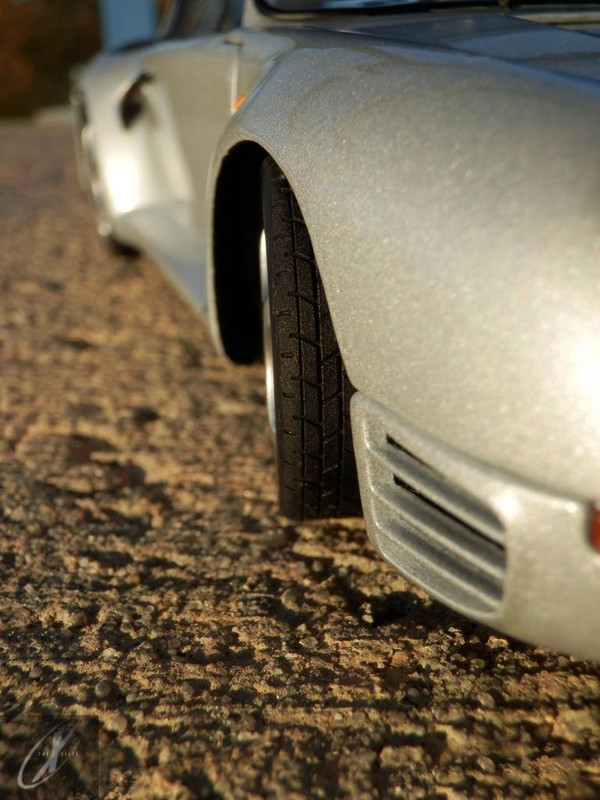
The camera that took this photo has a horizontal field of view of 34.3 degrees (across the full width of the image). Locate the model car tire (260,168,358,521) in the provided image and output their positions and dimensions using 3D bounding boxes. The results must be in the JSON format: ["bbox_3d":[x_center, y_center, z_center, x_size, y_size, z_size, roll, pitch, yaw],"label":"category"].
[{"bbox_3d":[0.003,-0.006,0.095,0.012,0.036,0.036,-3,20,-2],"label":"model car tire"}]

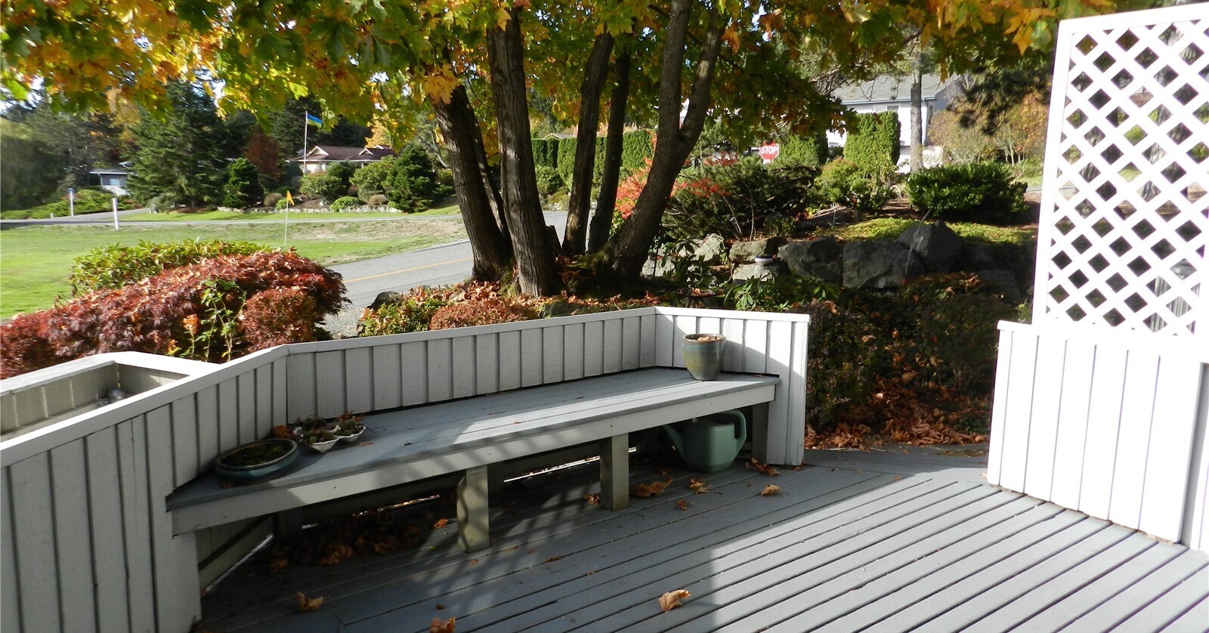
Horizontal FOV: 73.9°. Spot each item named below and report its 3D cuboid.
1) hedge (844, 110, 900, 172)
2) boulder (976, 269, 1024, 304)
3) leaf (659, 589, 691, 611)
[{"bbox_3d":[12.644,-8.154,38.000,2.300,3.100,1.100,7,11,34],"label":"hedge"},{"bbox_3d":[4.631,-0.348,9.400,0.560,0.440,0.500,5,10,26],"label":"boulder"},{"bbox_3d":[0.251,1.010,2.874,0.110,0.050,0.085,0,9,0],"label":"leaf"}]

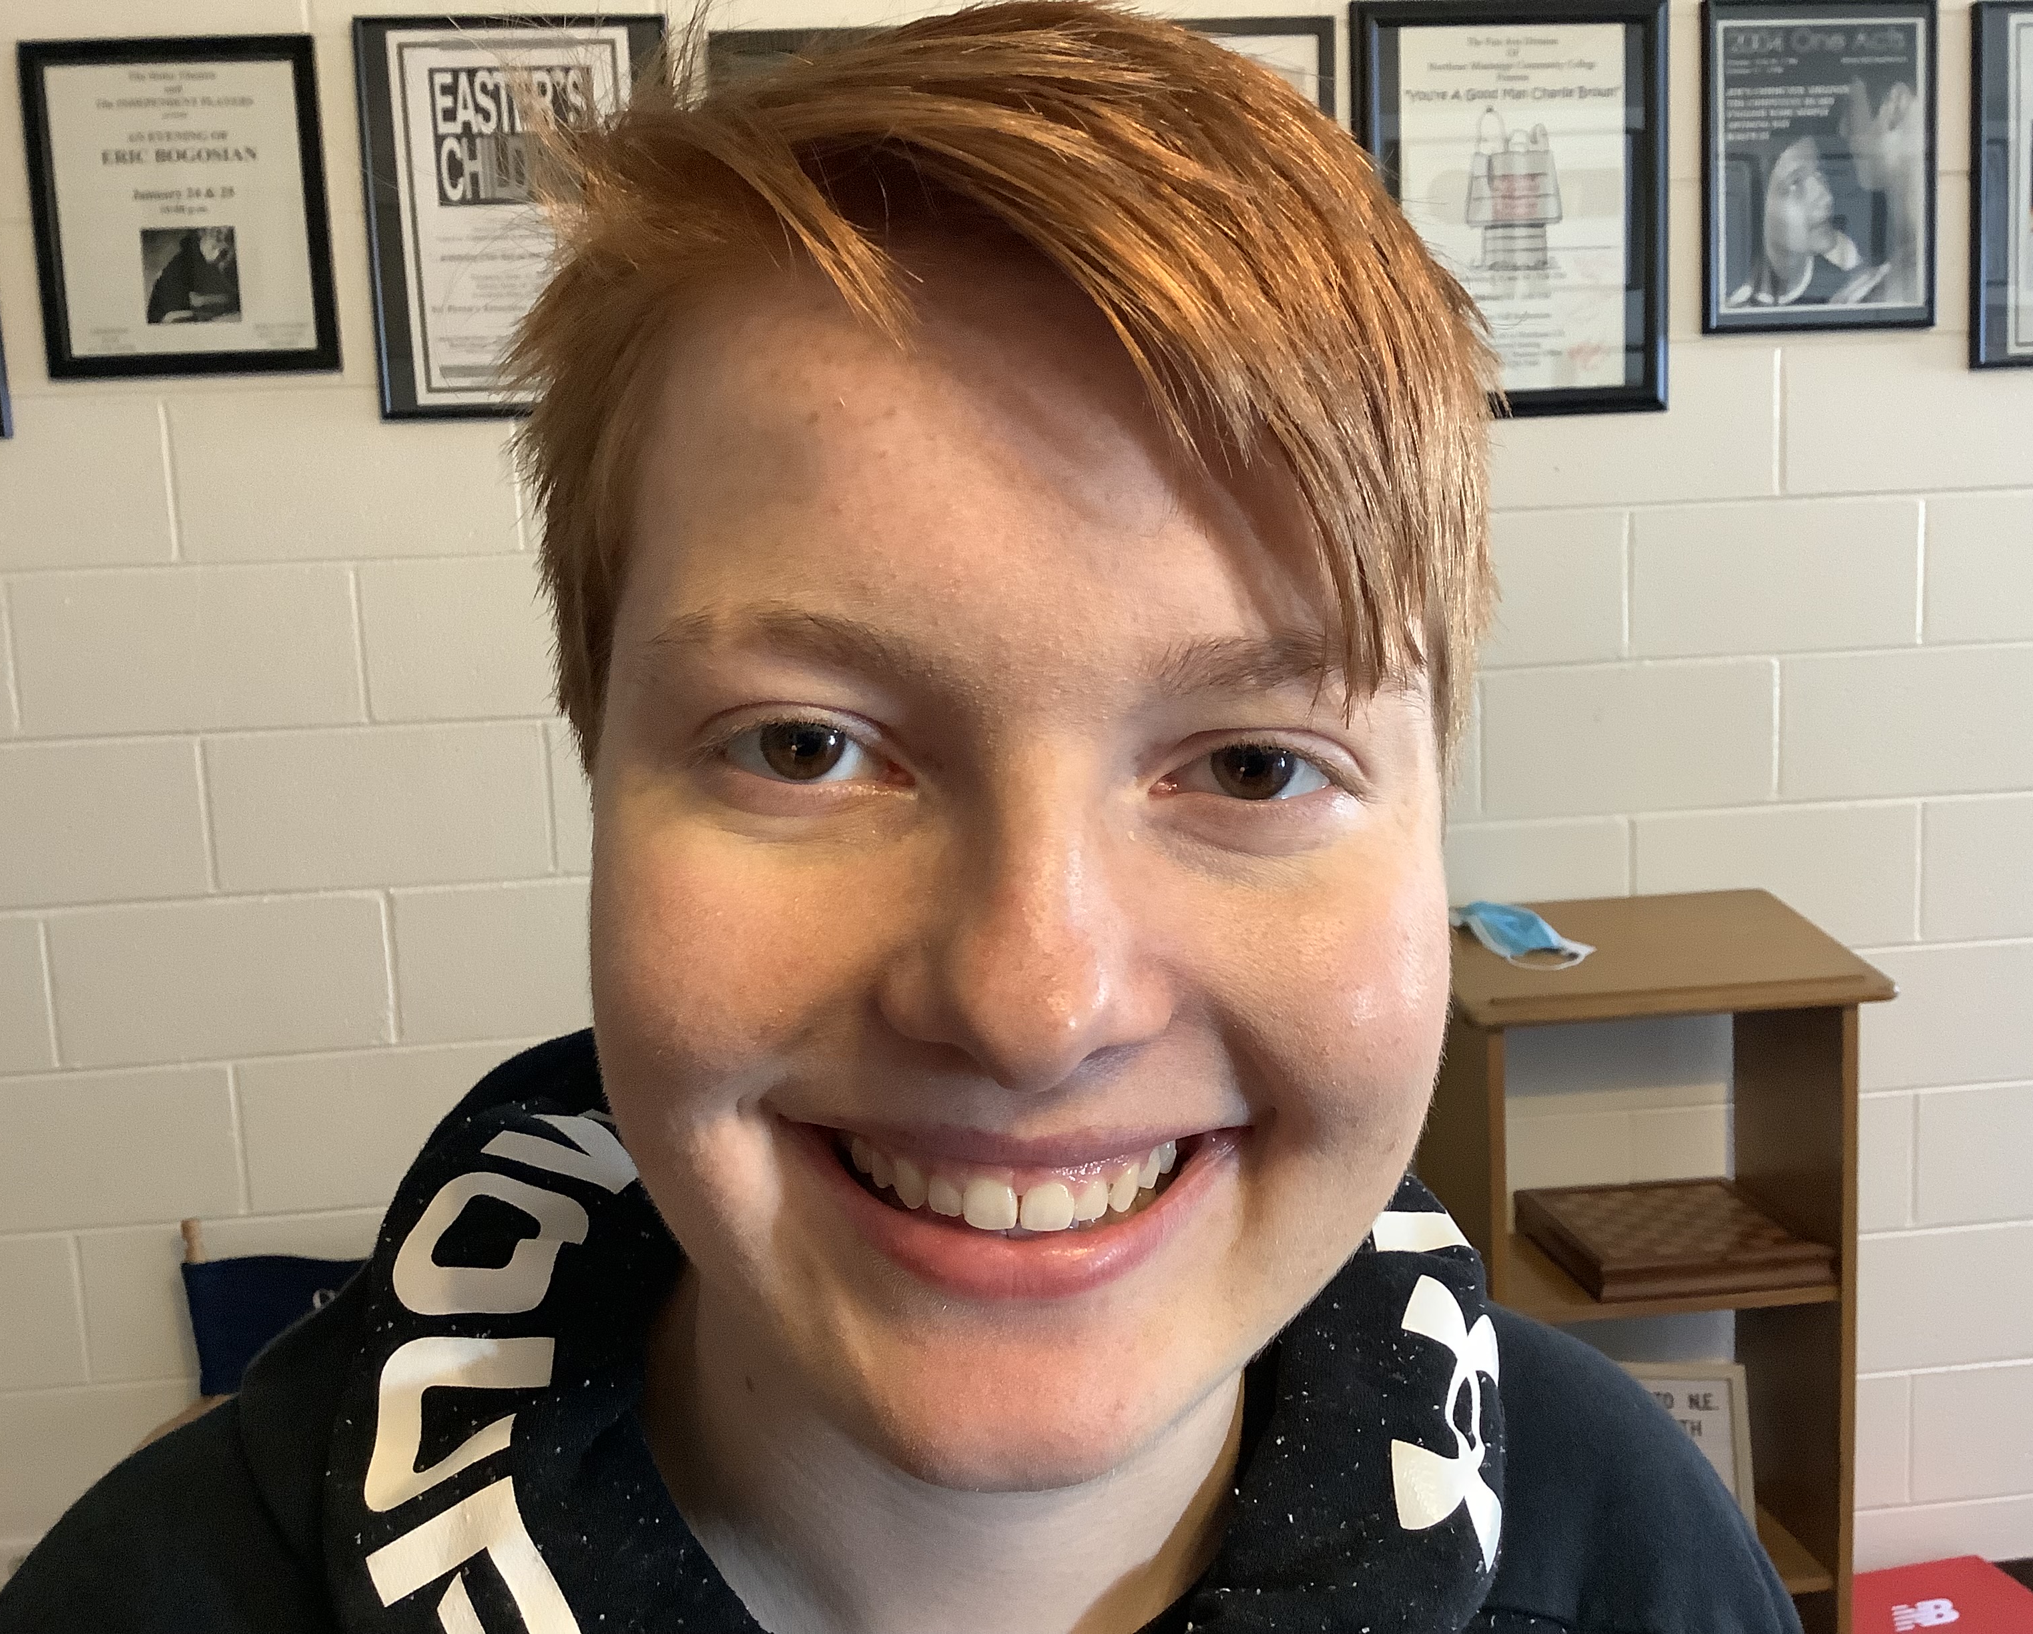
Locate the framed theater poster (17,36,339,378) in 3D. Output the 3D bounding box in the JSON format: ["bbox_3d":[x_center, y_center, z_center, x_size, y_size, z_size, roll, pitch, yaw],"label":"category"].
[{"bbox_3d":[-0.978,-0.714,2.294,0.328,0.378,0.022,-3,7,-6],"label":"framed theater poster"}]

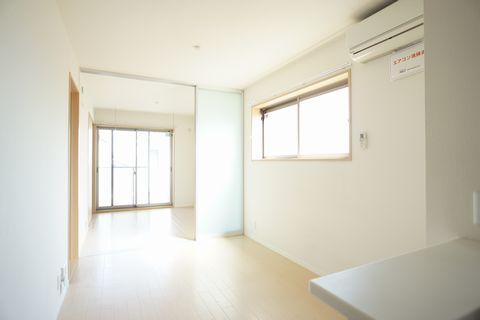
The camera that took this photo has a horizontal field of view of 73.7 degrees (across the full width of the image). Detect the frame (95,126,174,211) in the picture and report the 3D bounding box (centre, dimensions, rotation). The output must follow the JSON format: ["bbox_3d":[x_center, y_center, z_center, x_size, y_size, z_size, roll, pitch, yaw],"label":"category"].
[{"bbox_3d":[-2.540,0.205,7.770,1.860,2.030,0.120,0,0,-24],"label":"frame"}]

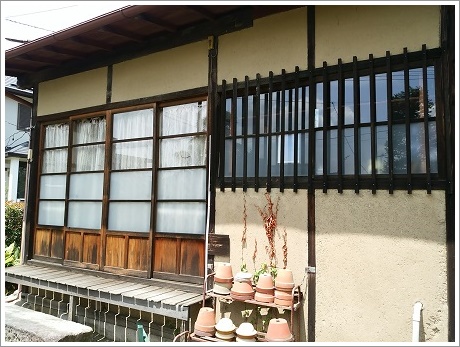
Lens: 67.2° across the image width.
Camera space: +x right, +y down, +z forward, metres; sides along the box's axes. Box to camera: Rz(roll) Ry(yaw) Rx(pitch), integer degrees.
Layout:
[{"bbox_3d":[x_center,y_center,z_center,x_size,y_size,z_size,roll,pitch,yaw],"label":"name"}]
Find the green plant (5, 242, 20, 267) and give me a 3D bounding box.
[{"bbox_3d":[-3.153,1.244,4.950,0.500,0.500,0.500,-1,-5,28],"label":"green plant"}]

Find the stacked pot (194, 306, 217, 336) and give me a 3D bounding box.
[{"bbox_3d":[-0.183,1.121,2.627,0.161,0.177,0.161,1,-4,0],"label":"stacked pot"}]

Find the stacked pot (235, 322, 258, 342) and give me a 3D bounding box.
[{"bbox_3d":[0.121,1.142,2.463,0.156,0.120,0.156,1,-4,0],"label":"stacked pot"}]

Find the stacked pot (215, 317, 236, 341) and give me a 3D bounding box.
[{"bbox_3d":[-0.030,1.141,2.544,0.153,0.123,0.153,1,-4,0],"label":"stacked pot"}]

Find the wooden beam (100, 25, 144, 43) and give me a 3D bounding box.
[{"bbox_3d":[-1.029,-1.389,3.418,0.060,0.075,0.580,-1,8,28],"label":"wooden beam"}]

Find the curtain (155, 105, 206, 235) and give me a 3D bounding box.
[{"bbox_3d":[-0.485,-0.054,3.458,0.631,1.321,0.080,-1,-5,28],"label":"curtain"}]

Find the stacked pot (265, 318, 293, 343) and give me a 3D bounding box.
[{"bbox_3d":[0.341,1.088,2.350,0.197,0.165,0.197,1,-4,0],"label":"stacked pot"}]

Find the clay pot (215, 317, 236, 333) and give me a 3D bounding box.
[{"bbox_3d":[-0.031,1.111,2.547,0.154,0.062,0.154,1,-4,0],"label":"clay pot"}]

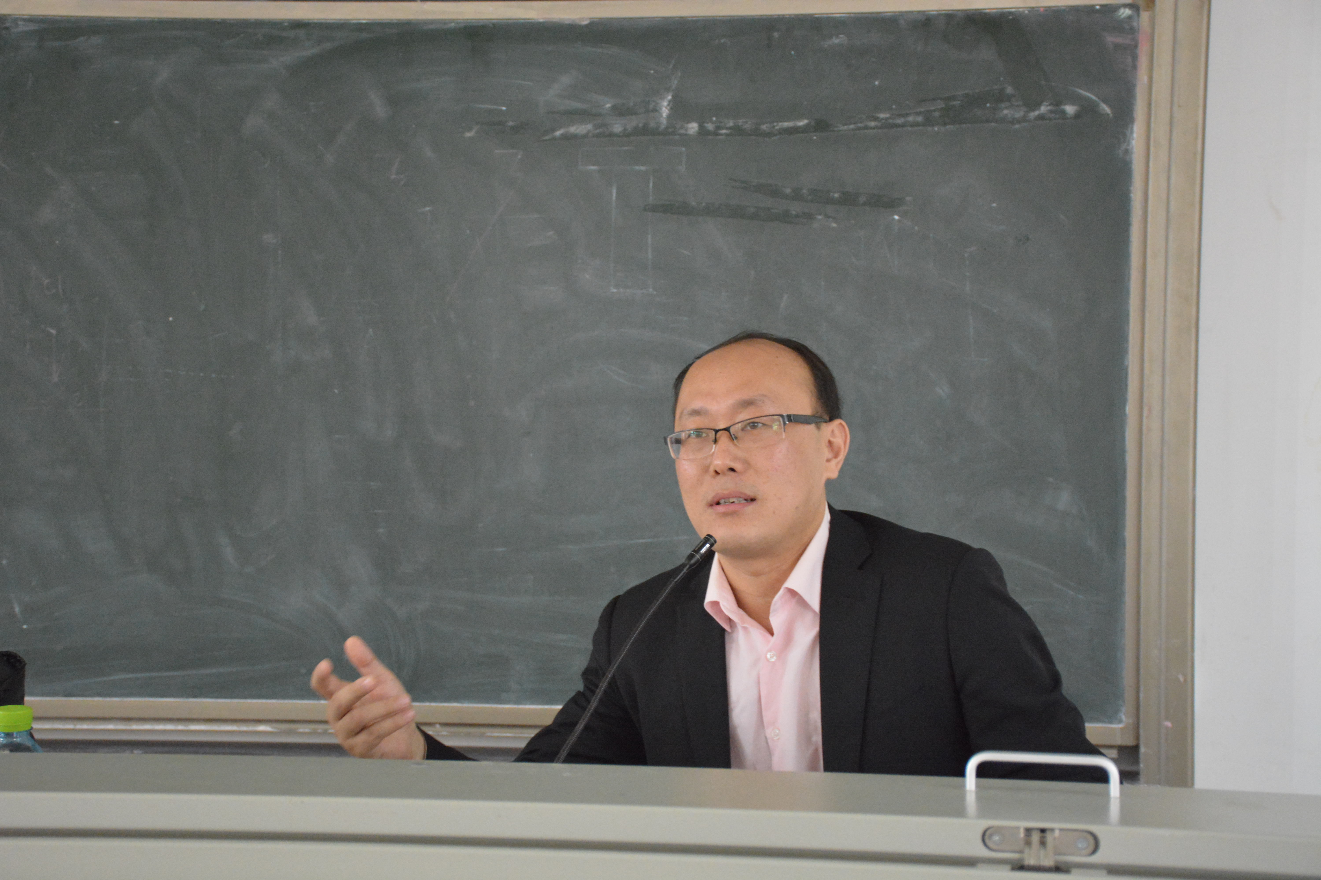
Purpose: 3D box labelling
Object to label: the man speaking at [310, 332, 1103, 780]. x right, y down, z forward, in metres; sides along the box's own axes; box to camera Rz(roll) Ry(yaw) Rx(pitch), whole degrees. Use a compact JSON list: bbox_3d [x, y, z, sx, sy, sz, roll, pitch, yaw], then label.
[{"bbox_3d":[0.100,0.520,2.840,0.720,1.280,0.760,2,6,20],"label":"man speaking"}]

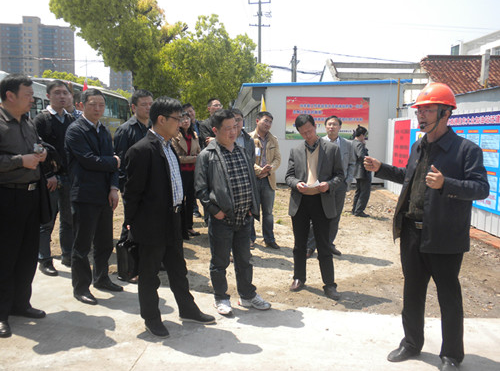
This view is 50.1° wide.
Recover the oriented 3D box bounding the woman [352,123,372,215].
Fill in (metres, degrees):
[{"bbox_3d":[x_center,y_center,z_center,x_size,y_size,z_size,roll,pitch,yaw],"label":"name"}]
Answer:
[{"bbox_3d":[1.996,-0.267,9.500,0.330,1.620,0.440,-1,6,-21],"label":"woman"}]

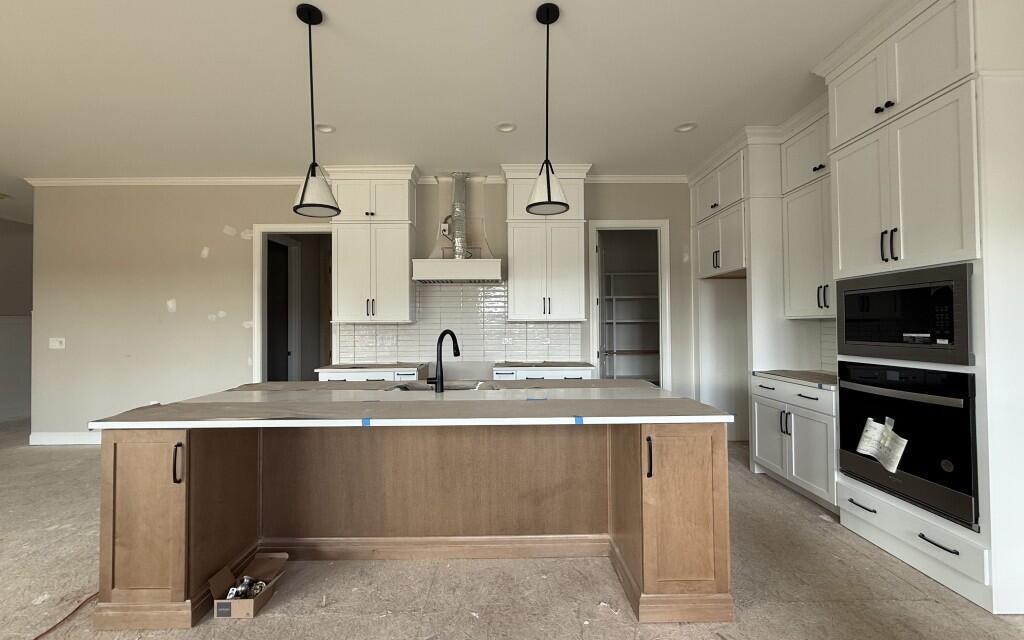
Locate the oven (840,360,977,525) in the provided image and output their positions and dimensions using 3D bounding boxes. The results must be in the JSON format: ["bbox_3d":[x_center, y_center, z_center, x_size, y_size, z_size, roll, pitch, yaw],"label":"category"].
[{"bbox_3d":[2.417,0.620,2.316,0.611,0.732,0.767,0,-1,-1],"label":"oven"}]

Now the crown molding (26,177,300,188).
[{"bbox_3d":[-3.825,-1.591,4.755,3.480,0.081,0.072,0,-1,-1],"label":"crown molding"}]

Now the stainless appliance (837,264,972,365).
[{"bbox_3d":[2.374,-0.017,2.327,0.481,0.471,0.767,0,-1,-1],"label":"stainless appliance"}]

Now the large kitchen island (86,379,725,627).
[{"bbox_3d":[-0.426,0.892,2.393,2.798,0.907,1.203,0,-1,-1],"label":"large kitchen island"}]

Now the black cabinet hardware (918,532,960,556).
[{"bbox_3d":[2.109,1.106,2.045,0.037,0.018,0.188,0,-1,-1],"label":"black cabinet hardware"}]

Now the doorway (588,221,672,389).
[{"bbox_3d":[1.379,0.109,4.851,0.933,2.540,0.140,0,-1,-1],"label":"doorway"}]

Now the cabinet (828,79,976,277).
[{"bbox_3d":[2.430,-0.693,2.316,0.638,0.833,0.842,0,-1,-1],"label":"cabinet"}]

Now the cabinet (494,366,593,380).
[{"bbox_3d":[0.328,0.936,4.559,1.020,0.874,0.639,0,-1,-1],"label":"cabinet"}]

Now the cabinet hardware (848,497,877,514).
[{"bbox_3d":[2.105,1.124,2.487,0.034,0.016,0.181,0,-1,-1],"label":"cabinet hardware"}]

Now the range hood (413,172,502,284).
[{"bbox_3d":[-0.573,-1.025,4.556,0.922,1.255,0.500,0,-1,-1],"label":"range hood"}]

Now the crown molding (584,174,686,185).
[{"bbox_3d":[1.435,-1.631,4.802,1.260,0.081,0.072,0,-1,-1],"label":"crown molding"}]

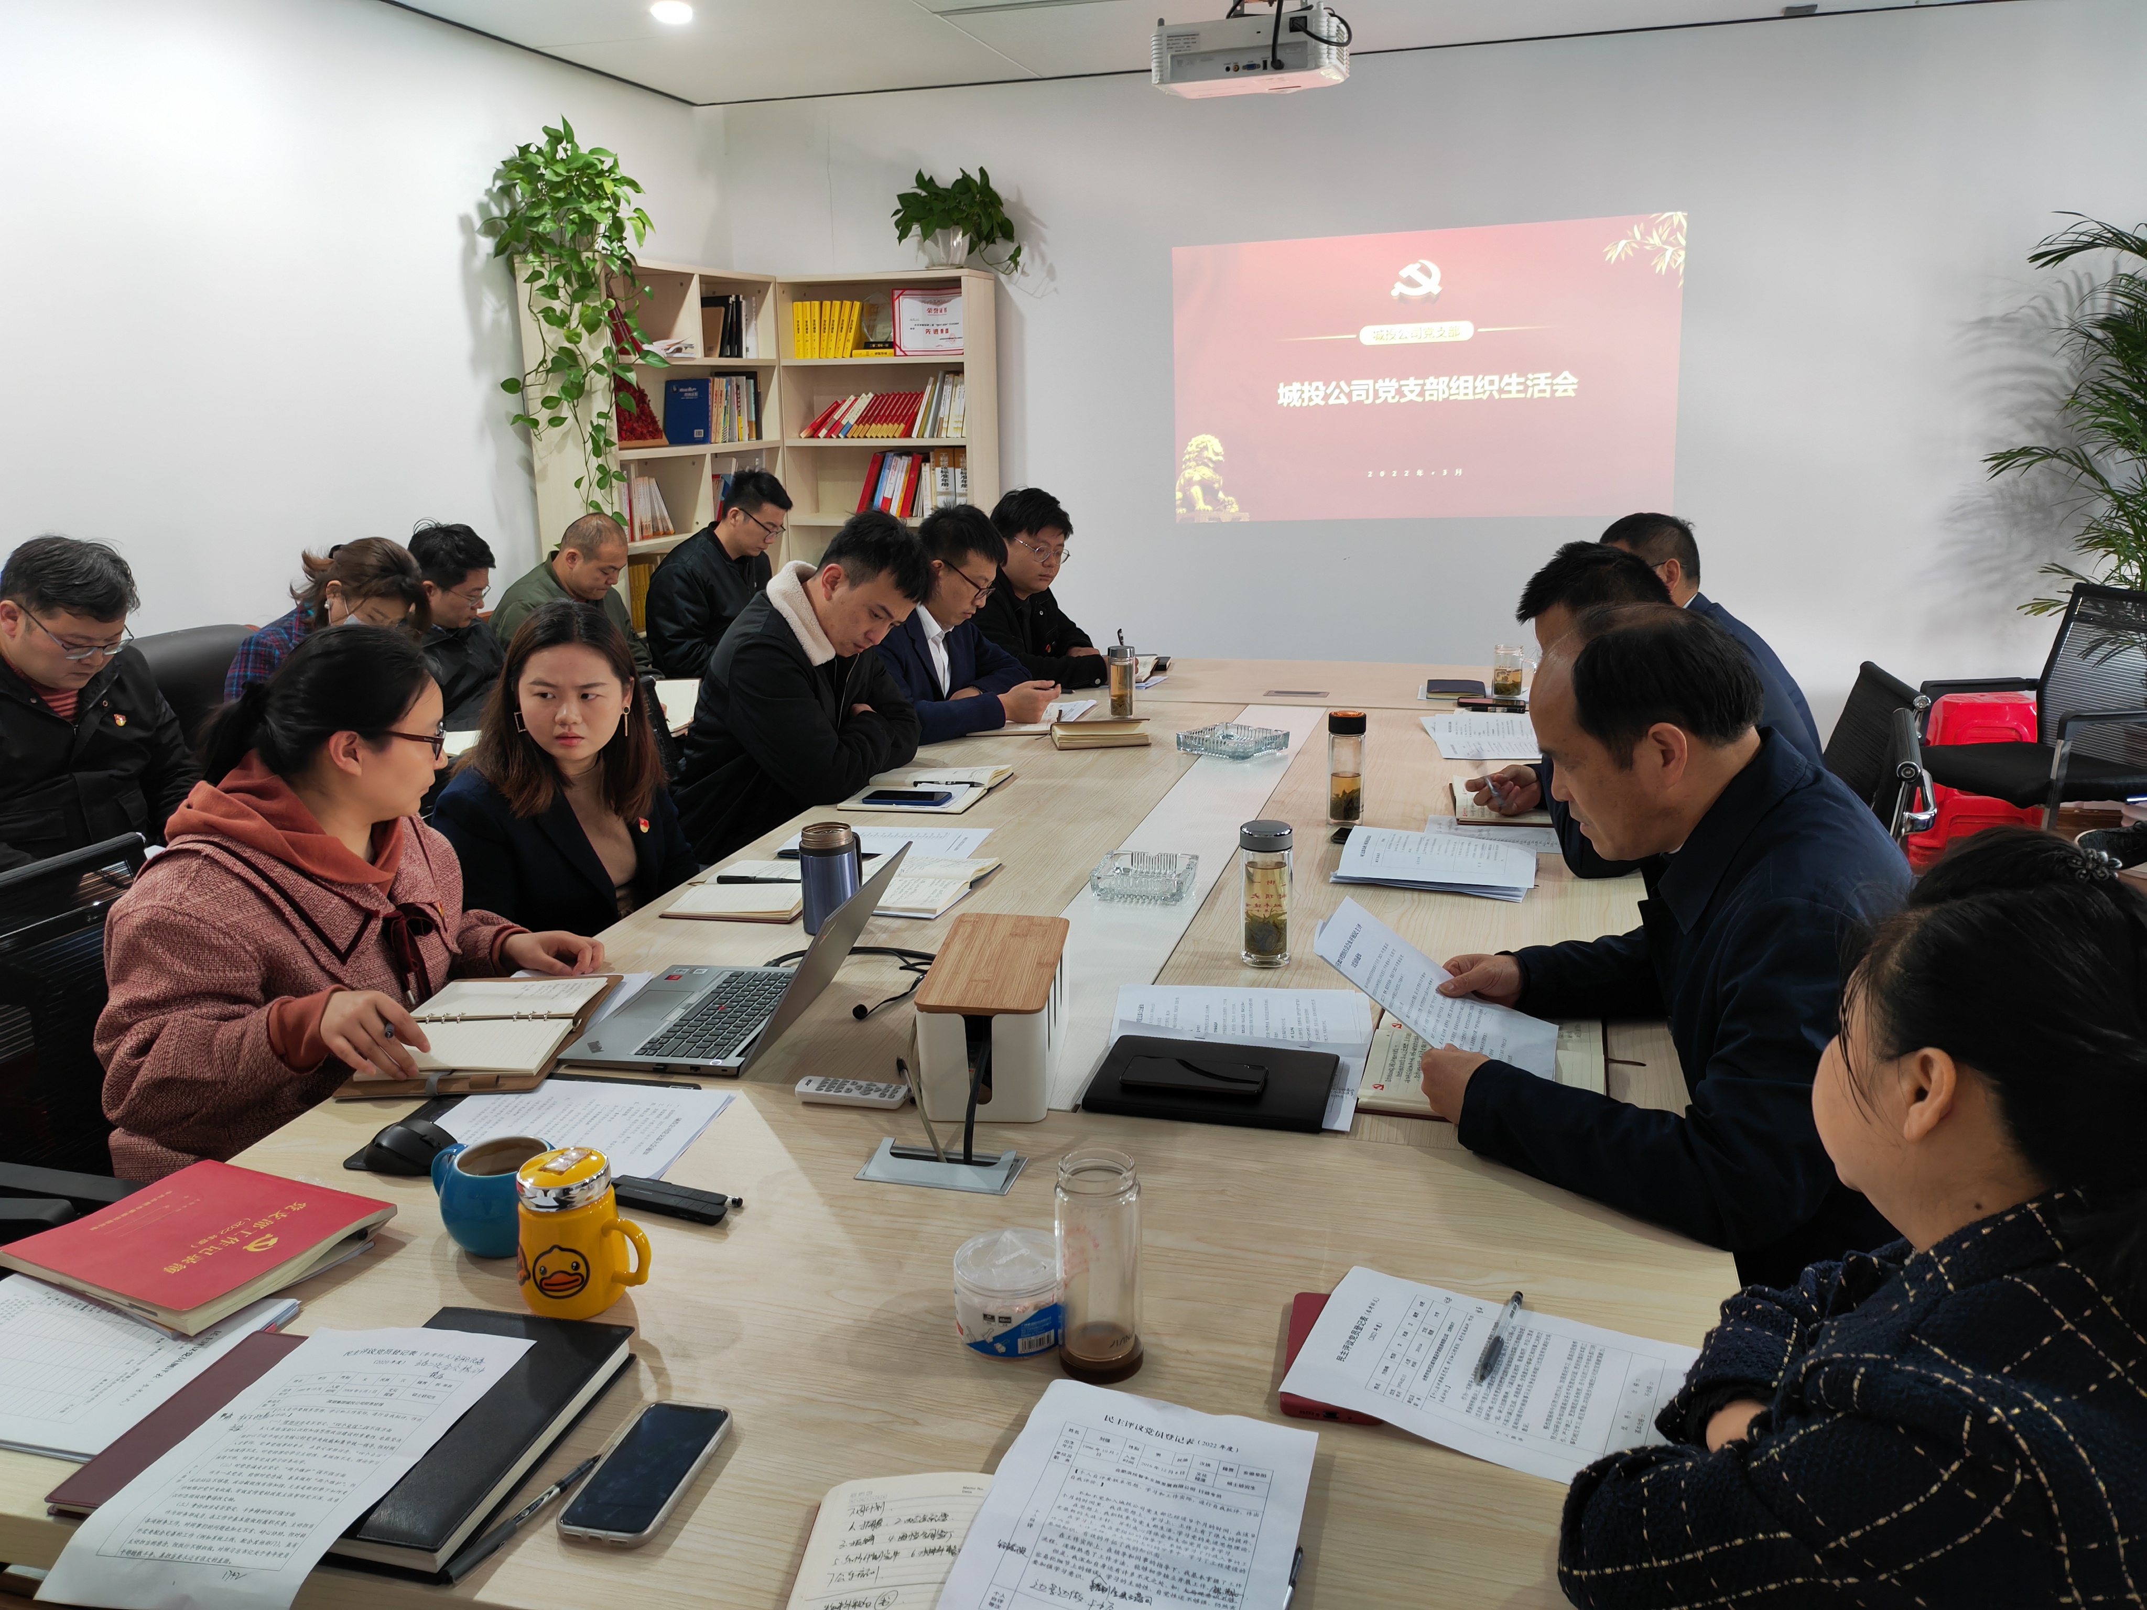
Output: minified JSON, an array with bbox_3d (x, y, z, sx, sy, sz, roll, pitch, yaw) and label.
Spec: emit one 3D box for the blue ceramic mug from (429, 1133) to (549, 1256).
[{"bbox_3d":[-0.541,0.367,1.570,0.137,0.087,0.108,2,14,15],"label":"blue ceramic mug"}]

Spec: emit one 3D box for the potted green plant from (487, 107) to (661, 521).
[{"bbox_3d":[-1.669,-1.619,5.584,0.480,1.240,0.500,2,14,15],"label":"potted green plant"}]

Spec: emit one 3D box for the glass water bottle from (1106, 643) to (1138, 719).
[{"bbox_3d":[0.118,-0.301,4.082,0.067,0.165,0.067,2,14,14],"label":"glass water bottle"}]

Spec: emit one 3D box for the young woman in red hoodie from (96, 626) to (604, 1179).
[{"bbox_3d":[-0.951,0.376,2.290,0.720,1.245,0.570,6,16,28],"label":"young woman in red hoodie"}]

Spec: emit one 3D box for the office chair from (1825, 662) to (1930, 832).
[{"bbox_3d":[1.318,0.217,3.377,0.610,0.940,0.570,2,14,14],"label":"office chair"}]

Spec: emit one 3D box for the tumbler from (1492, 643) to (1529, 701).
[{"bbox_3d":[1.084,-0.329,4.165,0.074,0.126,0.074,-1,14,0],"label":"tumbler"}]

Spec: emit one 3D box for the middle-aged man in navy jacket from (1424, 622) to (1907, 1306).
[{"bbox_3d":[0.647,0.435,1.760,0.620,1.280,0.570,2,14,14],"label":"middle-aged man in navy jacket"}]

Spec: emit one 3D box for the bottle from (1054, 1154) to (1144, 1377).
[{"bbox_3d":[0.021,0.367,1.339,0.067,0.169,0.067,-1,14,0],"label":"bottle"}]

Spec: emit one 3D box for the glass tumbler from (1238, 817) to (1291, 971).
[{"bbox_3d":[0.259,0.119,2.246,0.066,0.186,0.066,2,14,14],"label":"glass tumbler"}]

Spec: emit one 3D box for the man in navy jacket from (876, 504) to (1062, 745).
[{"bbox_3d":[-0.291,-0.090,4.084,0.760,1.265,0.550,5,15,26],"label":"man in navy jacket"}]

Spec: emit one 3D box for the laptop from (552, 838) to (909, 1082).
[{"bbox_3d":[-0.396,0.178,2.023,0.338,0.194,0.325,2,13,11],"label":"laptop"}]

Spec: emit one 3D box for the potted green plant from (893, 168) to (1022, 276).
[{"bbox_3d":[-0.446,-2.243,6.423,0.470,0.410,0.400,4,14,20],"label":"potted green plant"}]

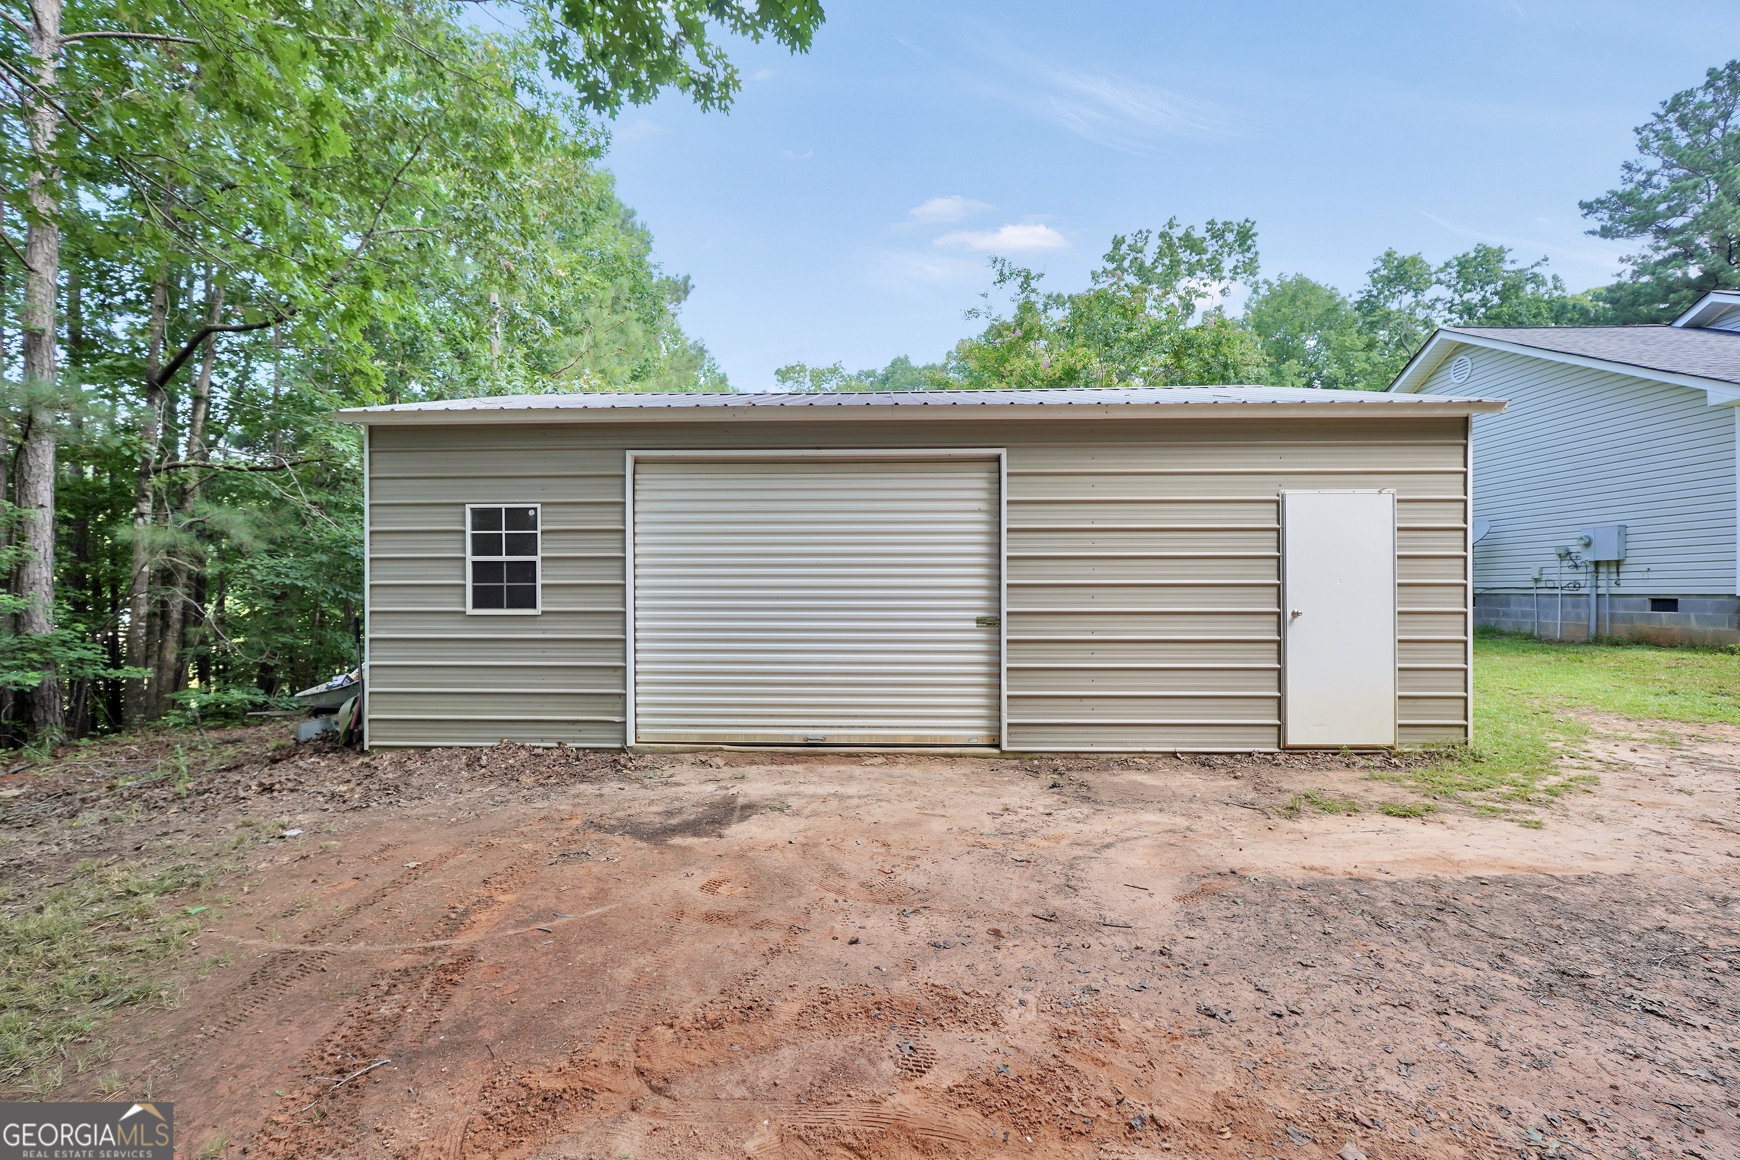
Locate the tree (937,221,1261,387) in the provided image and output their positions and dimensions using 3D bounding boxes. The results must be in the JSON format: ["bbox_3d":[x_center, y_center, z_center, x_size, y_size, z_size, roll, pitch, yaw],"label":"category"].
[{"bbox_3d":[5.480,-3.600,17.000,7.400,9.600,6.800,0,0,0],"label":"tree"}]

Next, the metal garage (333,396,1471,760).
[{"bbox_3d":[0.430,-0.530,9.420,9.400,3.920,7.200,0,0,2],"label":"metal garage"}]

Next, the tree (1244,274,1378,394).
[{"bbox_3d":[16.700,-5.200,27.500,6.200,12.600,6.200,0,0,0],"label":"tree"}]

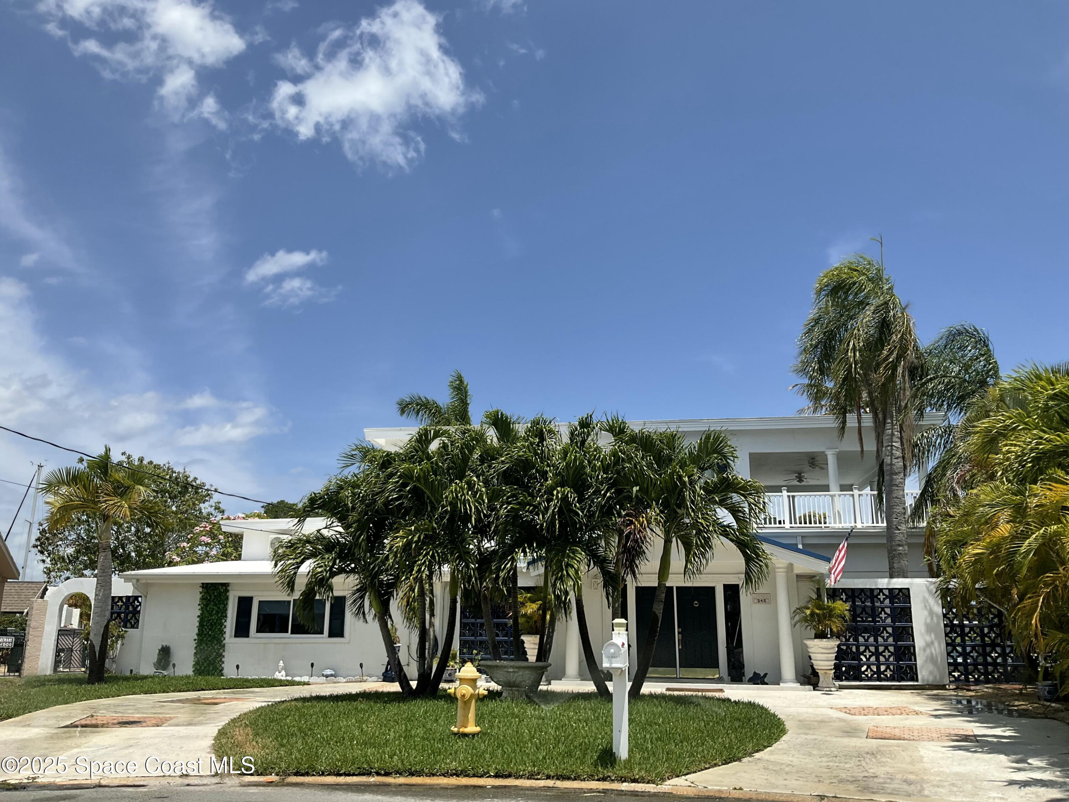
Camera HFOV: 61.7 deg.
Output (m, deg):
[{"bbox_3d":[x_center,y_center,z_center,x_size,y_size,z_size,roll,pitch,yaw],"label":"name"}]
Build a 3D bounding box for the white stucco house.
[{"bbox_3d":[0.138,4.484,25.805,21.000,6.600,11.300,-2,-14,8],"label":"white stucco house"}]

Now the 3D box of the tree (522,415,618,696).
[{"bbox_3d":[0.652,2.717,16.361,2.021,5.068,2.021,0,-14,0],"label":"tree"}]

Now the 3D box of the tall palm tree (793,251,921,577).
[{"bbox_3d":[8.196,1.328,22.198,3.435,10.924,3.435,0,-14,0],"label":"tall palm tree"}]

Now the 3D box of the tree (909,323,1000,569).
[{"bbox_3d":[11.080,2.399,23.087,2.886,9.316,2.886,0,-14,0],"label":"tree"}]

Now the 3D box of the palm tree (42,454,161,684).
[{"bbox_3d":[-10.337,3.791,21.125,2.800,5.493,2.800,0,-14,0],"label":"palm tree"}]

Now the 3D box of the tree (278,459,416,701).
[{"bbox_3d":[-3.465,3.130,16.250,2.598,4.183,2.468,0,-14,0],"label":"tree"}]

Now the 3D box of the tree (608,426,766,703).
[{"bbox_3d":[2.802,2.829,16.230,2.966,4.884,2.669,0,-14,0],"label":"tree"}]

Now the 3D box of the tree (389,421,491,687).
[{"bbox_3d":[-1.776,2.808,16.440,2.207,4.860,2.207,0,-14,0],"label":"tree"}]

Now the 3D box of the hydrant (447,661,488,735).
[{"bbox_3d":[-0.792,3.499,10.581,0.470,0.810,0.380,-2,-15,10],"label":"hydrant"}]

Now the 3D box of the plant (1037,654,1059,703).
[{"bbox_3d":[9.447,5.091,16.428,0.419,0.850,0.419,0,-14,0],"label":"plant"}]

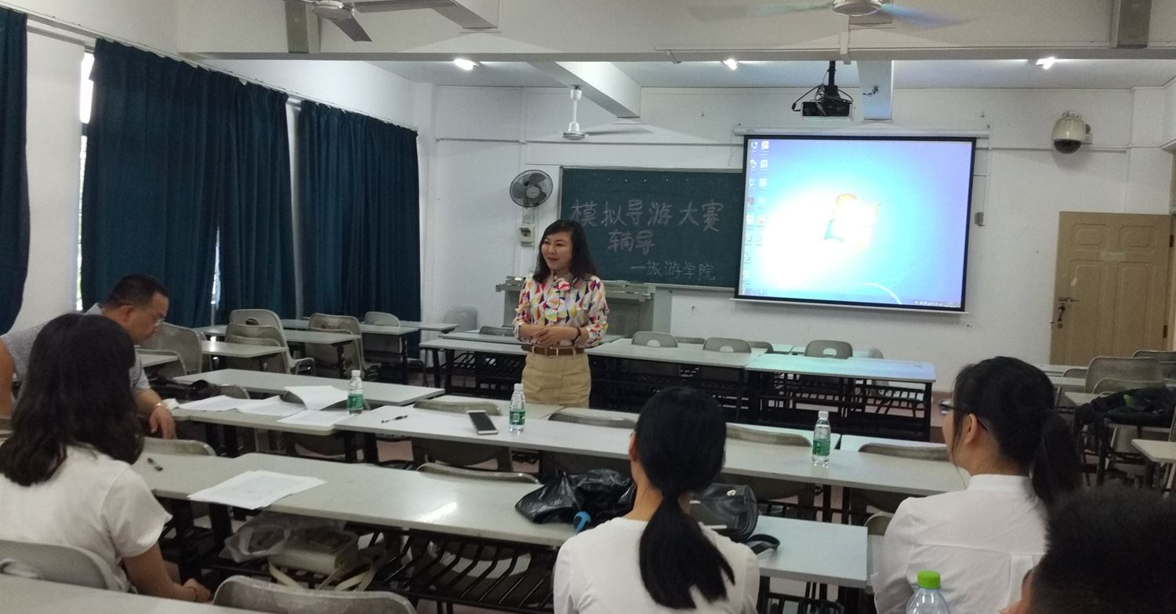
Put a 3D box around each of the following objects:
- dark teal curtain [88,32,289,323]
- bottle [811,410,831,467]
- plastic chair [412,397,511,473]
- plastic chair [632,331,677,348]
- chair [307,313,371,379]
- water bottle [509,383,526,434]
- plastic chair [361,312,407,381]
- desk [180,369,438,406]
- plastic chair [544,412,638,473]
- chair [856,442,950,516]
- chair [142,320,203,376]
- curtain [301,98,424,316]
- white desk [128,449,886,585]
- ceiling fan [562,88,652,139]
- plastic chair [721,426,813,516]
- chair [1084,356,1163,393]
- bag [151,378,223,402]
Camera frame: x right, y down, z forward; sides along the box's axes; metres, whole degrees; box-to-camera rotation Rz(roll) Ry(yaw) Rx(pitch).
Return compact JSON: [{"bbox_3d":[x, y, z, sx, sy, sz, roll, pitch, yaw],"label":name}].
[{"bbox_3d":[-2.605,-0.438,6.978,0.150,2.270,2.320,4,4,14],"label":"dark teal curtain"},{"bbox_3d":[0.796,0.444,3.460,0.057,0.183,0.057,4,4,15],"label":"bottle"},{"bbox_3d":[-0.488,0.772,4.468,0.450,0.785,0.500,4,4,15],"label":"plastic chair"},{"bbox_3d":[0.533,0.591,7.586,0.430,0.800,0.500,3,4,15],"label":"plastic chair"},{"bbox_3d":[-1.654,0.444,7.153,0.430,0.800,0.500,3,4,15],"label":"chair"},{"bbox_3d":[-0.273,0.398,3.986,0.061,0.187,0.061,3,4,0],"label":"water bottle"},{"bbox_3d":[-1.650,0.451,8.564,0.440,0.800,0.500,4,4,14],"label":"plastic chair"},{"bbox_3d":[-1.311,0.731,4.739,1.190,0.750,0.440,4,4,15],"label":"desk"},{"bbox_3d":[0.073,0.823,4.548,0.440,0.800,0.500,4,4,14],"label":"plastic chair"},{"bbox_3d":[1.194,0.861,3.768,0.430,0.800,0.500,3,4,15],"label":"chair"},{"bbox_3d":[-2.185,0.477,5.695,0.450,0.790,0.490,4,4,21],"label":"chair"},{"bbox_3d":[-2.012,-0.550,9.301,0.150,2.320,2.400,4,4,14],"label":"curtain"},{"bbox_3d":[-0.264,0.892,2.646,1.870,0.755,0.450,3,4,15],"label":"white desk"},{"bbox_3d":[-0.103,-1.526,8.033,1.350,0.430,1.350,3,4,15],"label":"ceiling fan"},{"bbox_3d":[0.642,0.826,3.943,0.430,0.800,0.500,3,4,15],"label":"plastic chair"},{"bbox_3d":[3.139,0.733,6.116,0.440,0.820,0.500,4,4,14],"label":"chair"},{"bbox_3d":[-1.646,0.311,4.097,0.420,0.110,0.260,3,4,15],"label":"bag"}]

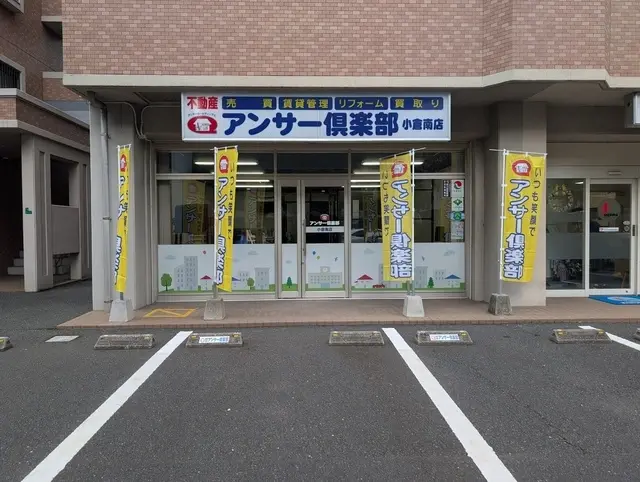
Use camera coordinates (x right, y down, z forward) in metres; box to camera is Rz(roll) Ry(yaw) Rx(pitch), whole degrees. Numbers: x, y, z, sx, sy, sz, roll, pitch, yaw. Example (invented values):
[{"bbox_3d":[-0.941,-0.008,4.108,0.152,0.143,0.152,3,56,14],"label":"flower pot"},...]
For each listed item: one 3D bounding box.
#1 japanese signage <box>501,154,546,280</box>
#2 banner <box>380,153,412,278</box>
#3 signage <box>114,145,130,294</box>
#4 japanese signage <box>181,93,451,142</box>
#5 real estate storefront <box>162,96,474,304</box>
[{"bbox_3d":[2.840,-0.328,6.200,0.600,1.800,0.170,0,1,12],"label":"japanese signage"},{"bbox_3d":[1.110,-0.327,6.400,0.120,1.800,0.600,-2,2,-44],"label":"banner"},{"bbox_3d":[-2.560,-0.290,5.790,0.130,1.820,0.600,-1,2,-33],"label":"signage"},{"bbox_3d":[-0.056,-1.736,6.310,3.770,0.680,0.180,0,1,-2],"label":"japanese signage"},{"bbox_3d":[-0.100,-0.550,7.000,5.250,3.100,1.200,0,1,-2],"label":"real estate storefront"}]

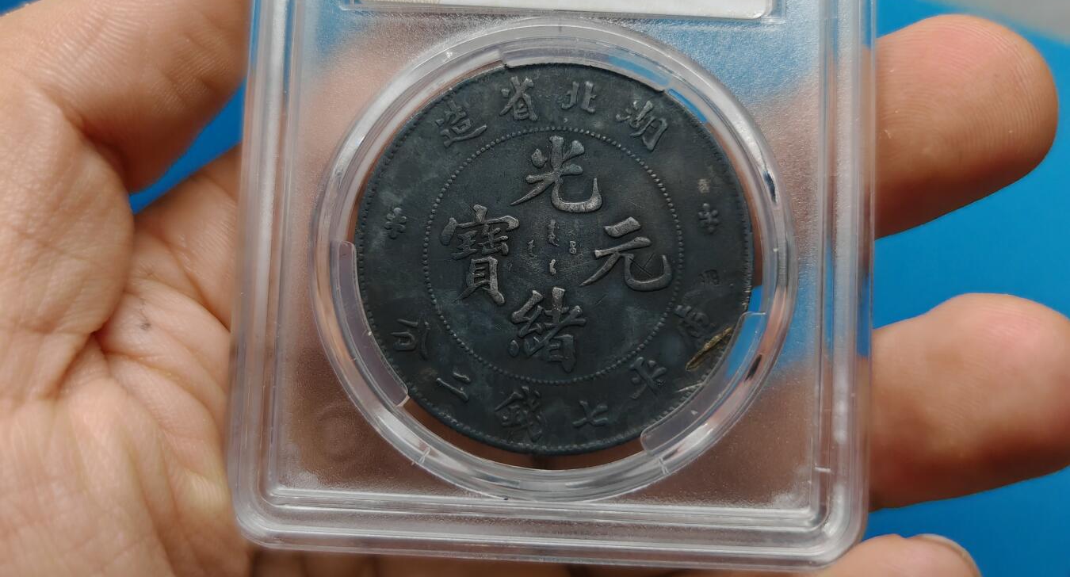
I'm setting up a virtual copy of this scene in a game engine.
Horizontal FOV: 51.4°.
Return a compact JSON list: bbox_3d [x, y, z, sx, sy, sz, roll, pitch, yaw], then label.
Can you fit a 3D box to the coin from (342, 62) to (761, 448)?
[{"bbox_3d":[0.002,-0.003,0.111,0.039,0.003,0.039,4,83,1],"label":"coin"}]

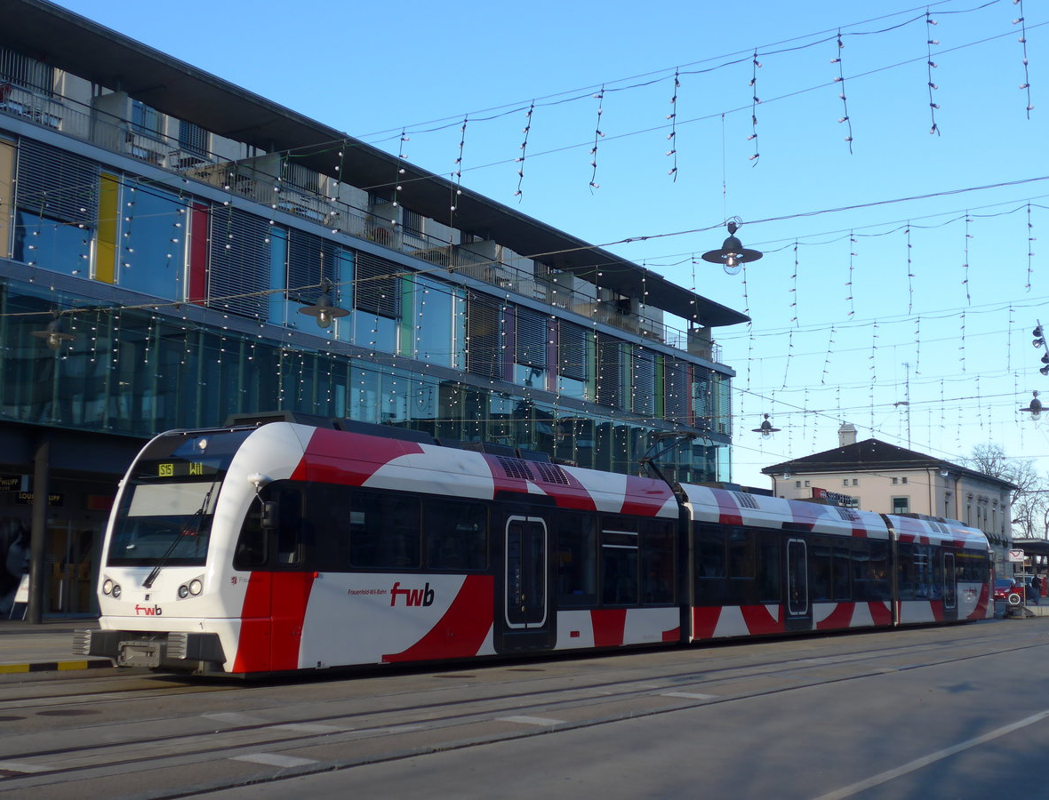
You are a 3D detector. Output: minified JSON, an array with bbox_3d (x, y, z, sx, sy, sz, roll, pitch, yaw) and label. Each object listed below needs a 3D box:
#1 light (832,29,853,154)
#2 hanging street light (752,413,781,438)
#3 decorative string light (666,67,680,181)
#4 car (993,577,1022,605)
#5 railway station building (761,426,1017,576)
[{"bbox_3d":[3.710,-3.596,16.501,0.220,1.449,0.170,-4,-9,30],"label":"light"},{"bbox_3d":[5.838,0.611,34.161,0.705,0.634,0.705,-4,-9,30],"label":"hanging street light"},{"bbox_3d":[1.838,-3.416,17.599,0.170,1.369,0.170,-4,-9,30],"label":"decorative string light"},{"bbox_3d":[29.745,11.838,88.000,1.770,1.500,4.200,-4,-9,30],"label":"car"},{"bbox_3d":[32.631,9.839,123.860,14.500,14.900,27.920,-4,-9,30],"label":"railway station building"}]

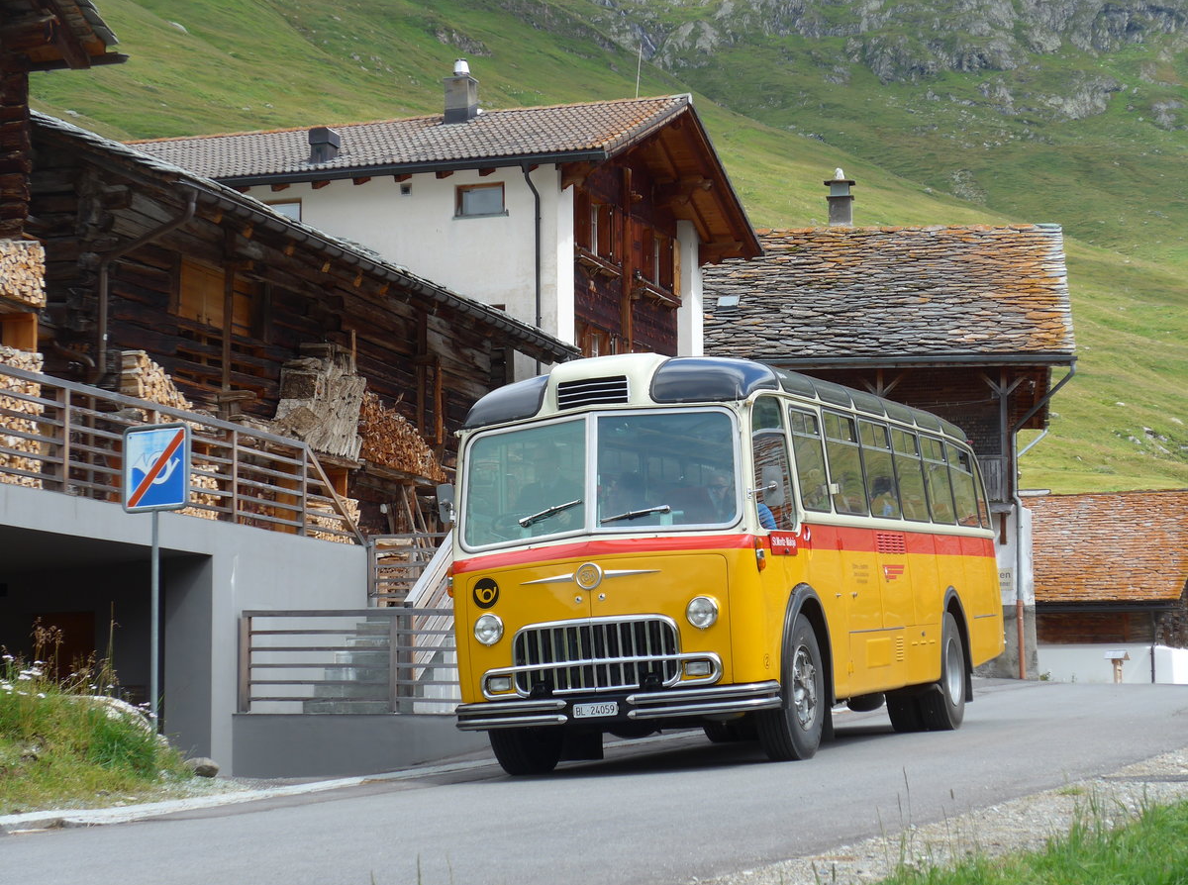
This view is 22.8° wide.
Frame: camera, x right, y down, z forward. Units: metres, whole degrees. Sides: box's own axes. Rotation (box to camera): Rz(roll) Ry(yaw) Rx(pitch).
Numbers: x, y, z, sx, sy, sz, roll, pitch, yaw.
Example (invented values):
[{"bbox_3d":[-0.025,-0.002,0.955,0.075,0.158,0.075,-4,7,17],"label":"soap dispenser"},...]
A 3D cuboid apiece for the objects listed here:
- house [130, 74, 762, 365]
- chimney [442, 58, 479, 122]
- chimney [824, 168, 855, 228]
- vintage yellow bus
[{"bbox_3d":[-4.260,-1.566,58.949,13.000,10.180,11.000,-2,-6,18],"label":"house"},{"bbox_3d":[-2.620,-6.858,57.887,0.550,1.300,0.550,-2,-6,18],"label":"chimney"},{"bbox_3d":[5.693,-5.624,68.300,0.700,1.450,0.660,-1,-5,6],"label":"chimney"},{"bbox_3d":[1.406,1.007,24.281,2.360,2.950,9.700,-5,-4,17],"label":"vintage yellow bus"}]

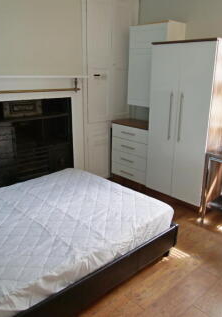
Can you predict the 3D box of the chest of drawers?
[{"bbox_3d":[0.392,-0.081,3.633,0.400,0.838,0.672,-16,24,-40],"label":"chest of drawers"}]

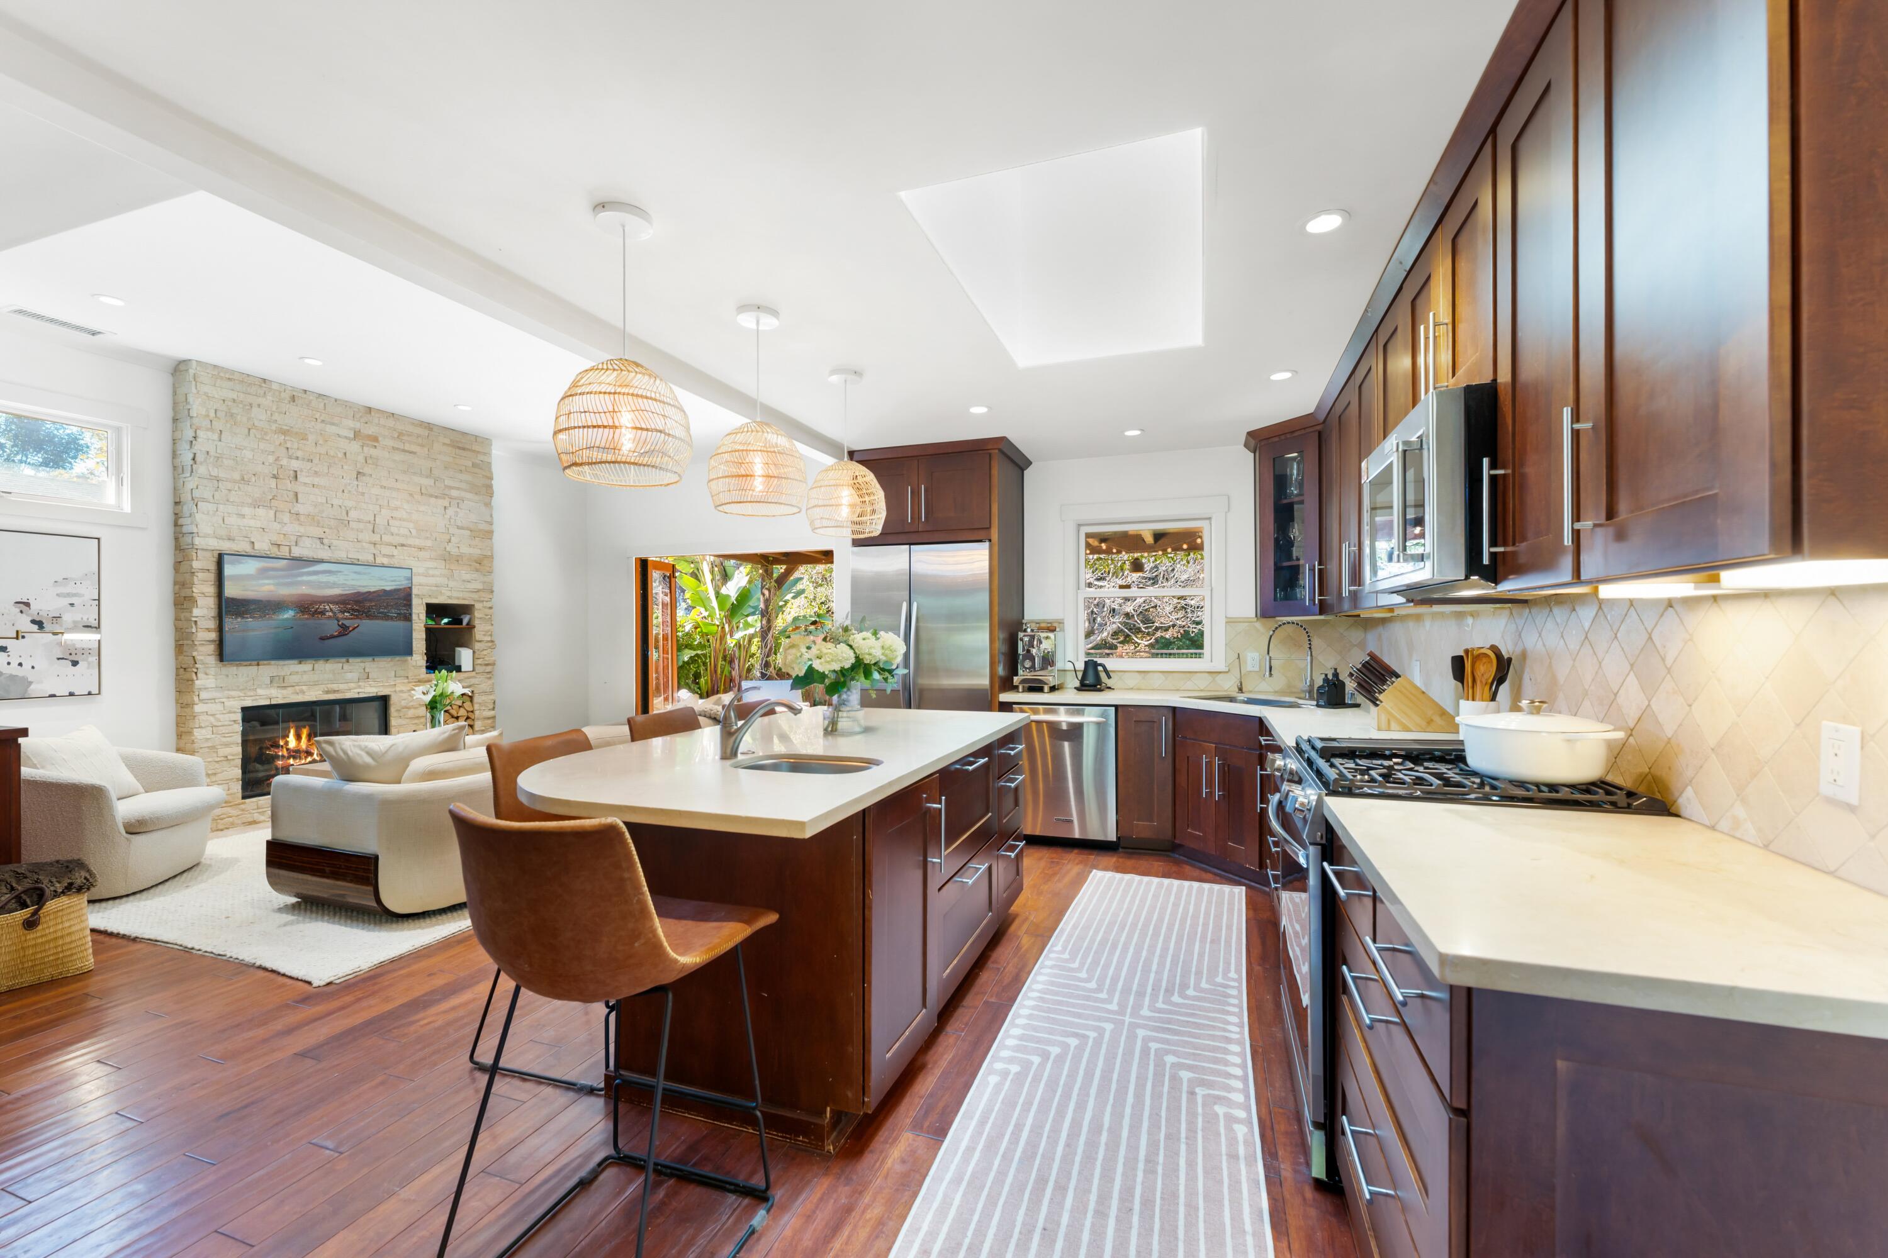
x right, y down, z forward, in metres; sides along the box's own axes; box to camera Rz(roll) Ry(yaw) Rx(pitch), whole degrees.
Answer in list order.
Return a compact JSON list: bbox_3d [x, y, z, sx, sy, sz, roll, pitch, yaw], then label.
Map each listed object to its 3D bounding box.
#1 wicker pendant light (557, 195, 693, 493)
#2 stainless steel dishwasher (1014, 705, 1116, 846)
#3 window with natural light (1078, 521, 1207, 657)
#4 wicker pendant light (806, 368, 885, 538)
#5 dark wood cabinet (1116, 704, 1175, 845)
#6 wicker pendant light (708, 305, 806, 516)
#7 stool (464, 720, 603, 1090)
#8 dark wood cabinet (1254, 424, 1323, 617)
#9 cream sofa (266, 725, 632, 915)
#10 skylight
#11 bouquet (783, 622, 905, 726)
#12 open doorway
[{"bbox_3d":[-0.878,-0.778,2.013,0.352,0.710,0.352,0,0,20],"label":"wicker pendant light"},{"bbox_3d":[0.809,0.880,4.605,0.605,0.860,0.610,0,0,20],"label":"stainless steel dishwasher"},{"bbox_3d":[1.303,-0.251,4.810,0.840,0.930,0.100,0,0,19],"label":"window with natural light"},{"bbox_3d":[-0.434,-0.777,3.250,0.352,0.710,0.352,0,0,0],"label":"wicker pendant light"},{"bbox_3d":[1.248,0.876,4.448,0.308,0.870,0.600,0,0,20],"label":"dark wood cabinet"},{"bbox_3d":[-0.677,-0.794,2.679,0.355,0.725,0.355,0,0,0],"label":"wicker pendant light"},{"bbox_3d":[-1.107,0.834,2.344,0.520,0.950,0.460,0,0,19],"label":"stool"},{"bbox_3d":[1.909,-0.558,4.080,0.040,0.990,0.400,0,0,-26],"label":"dark wood cabinet"},{"bbox_3d":[-2.466,0.947,4.462,1.020,0.750,2.250,0,0,20],"label":"cream sofa"},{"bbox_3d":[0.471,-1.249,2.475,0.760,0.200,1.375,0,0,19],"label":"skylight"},{"bbox_3d":[-0.383,0.185,2.800,0.460,0.420,0.430,0,0,0],"label":"bouquet"},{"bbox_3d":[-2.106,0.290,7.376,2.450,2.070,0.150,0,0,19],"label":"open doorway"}]

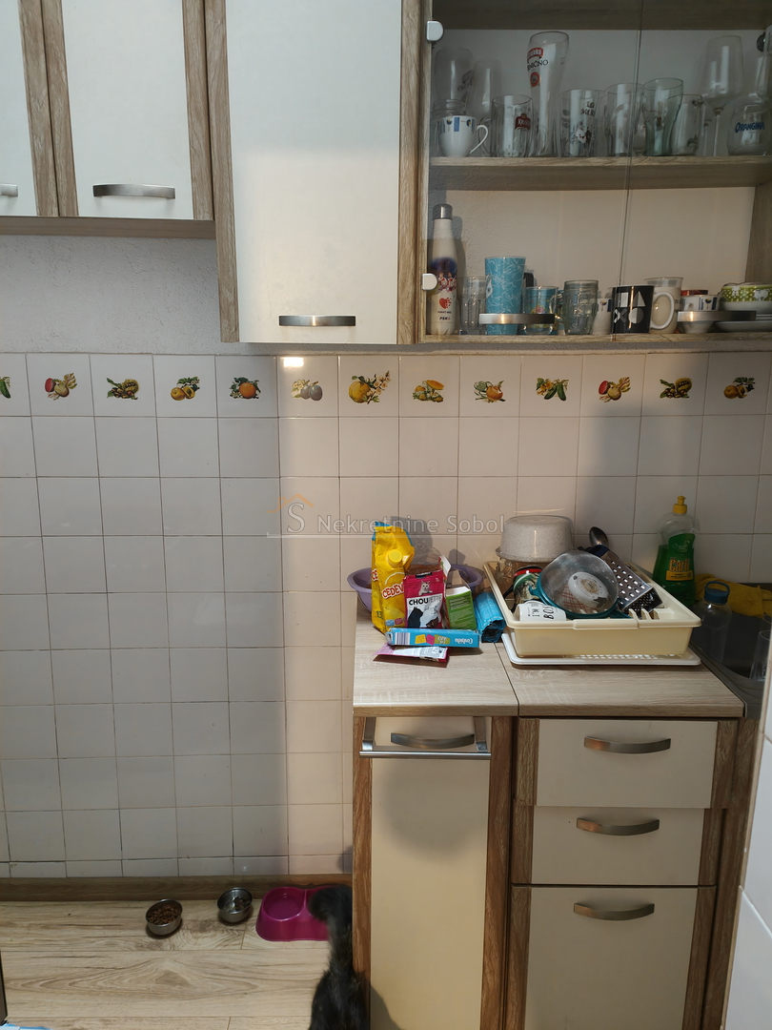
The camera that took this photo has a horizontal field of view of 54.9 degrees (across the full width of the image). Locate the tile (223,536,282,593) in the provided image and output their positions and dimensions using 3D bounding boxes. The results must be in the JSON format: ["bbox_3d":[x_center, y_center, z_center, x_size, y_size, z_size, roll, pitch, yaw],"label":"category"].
[{"bbox_3d":[-0.344,0.127,1.932,0.149,0.149,0.008,0,11,-1],"label":"tile"}]

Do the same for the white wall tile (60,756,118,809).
[{"bbox_3d":[-0.801,0.726,2.012,0.149,0.149,0.008,0,10,-1],"label":"white wall tile"}]

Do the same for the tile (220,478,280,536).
[{"bbox_3d":[-0.343,-0.022,1.903,0.149,0.149,0.008,0,11,-1],"label":"tile"}]

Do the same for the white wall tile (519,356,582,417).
[{"bbox_3d":[0.416,-0.324,1.871,0.150,0.150,0.008,0,11,-1],"label":"white wall tile"}]

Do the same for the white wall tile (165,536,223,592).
[{"bbox_3d":[-0.496,0.128,1.928,0.150,0.150,0.009,0,10,-1],"label":"white wall tile"}]

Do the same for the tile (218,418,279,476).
[{"bbox_3d":[-0.341,-0.168,1.861,0.150,0.150,0.009,0,11,-1],"label":"tile"}]

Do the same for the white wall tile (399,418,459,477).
[{"bbox_3d":[0.112,-0.173,1.898,0.150,0.150,0.010,0,9,-2],"label":"white wall tile"}]

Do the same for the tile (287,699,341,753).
[{"bbox_3d":[-0.193,0.573,2.009,0.150,0.150,0.010,0,9,-2],"label":"tile"}]

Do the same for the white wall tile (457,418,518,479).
[{"bbox_3d":[0.262,-0.173,1.893,0.150,0.150,0.008,0,10,-1],"label":"white wall tile"}]

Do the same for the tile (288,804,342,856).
[{"bbox_3d":[-0.194,0.878,2.075,0.150,0.150,0.008,0,10,-1],"label":"tile"}]

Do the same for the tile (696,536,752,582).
[{"bbox_3d":[0.871,0.126,1.934,0.149,0.149,0.008,0,10,-1],"label":"tile"}]

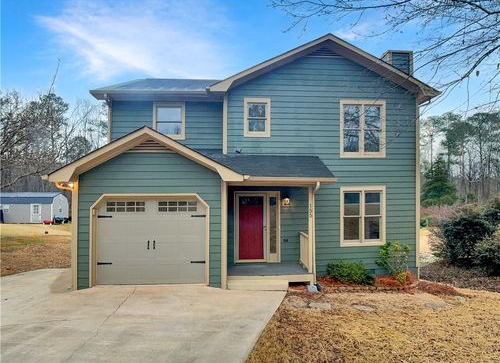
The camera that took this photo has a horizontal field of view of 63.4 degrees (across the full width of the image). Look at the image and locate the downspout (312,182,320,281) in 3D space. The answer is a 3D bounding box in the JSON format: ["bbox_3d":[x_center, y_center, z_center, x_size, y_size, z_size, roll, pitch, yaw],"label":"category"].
[{"bbox_3d":[1.727,1.311,10.500,0.170,2.500,0.200,0,0,-5],"label":"downspout"}]

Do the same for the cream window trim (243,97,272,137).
[{"bbox_3d":[0.211,-1.916,12.200,0.820,1.240,0.100,0,0,-5],"label":"cream window trim"}]

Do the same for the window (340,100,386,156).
[{"bbox_3d":[3.496,-1.635,12.500,1.420,1.790,0.120,0,0,-5],"label":"window"}]

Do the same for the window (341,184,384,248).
[{"bbox_3d":[3.502,1.076,12.500,1.430,1.840,0.100,0,0,-5],"label":"window"}]

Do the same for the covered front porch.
[{"bbox_3d":[0.440,1.370,11.250,2.450,2.700,2.100,0,0,-5],"label":"covered front porch"}]

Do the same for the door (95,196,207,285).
[{"bbox_3d":[-2.497,1.521,10.250,2.770,2.180,0.100,0,0,-5],"label":"door"}]

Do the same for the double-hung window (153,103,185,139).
[{"bbox_3d":[-2.548,-1.905,12.800,1.050,1.220,0.100,0,0,-5],"label":"double-hung window"}]

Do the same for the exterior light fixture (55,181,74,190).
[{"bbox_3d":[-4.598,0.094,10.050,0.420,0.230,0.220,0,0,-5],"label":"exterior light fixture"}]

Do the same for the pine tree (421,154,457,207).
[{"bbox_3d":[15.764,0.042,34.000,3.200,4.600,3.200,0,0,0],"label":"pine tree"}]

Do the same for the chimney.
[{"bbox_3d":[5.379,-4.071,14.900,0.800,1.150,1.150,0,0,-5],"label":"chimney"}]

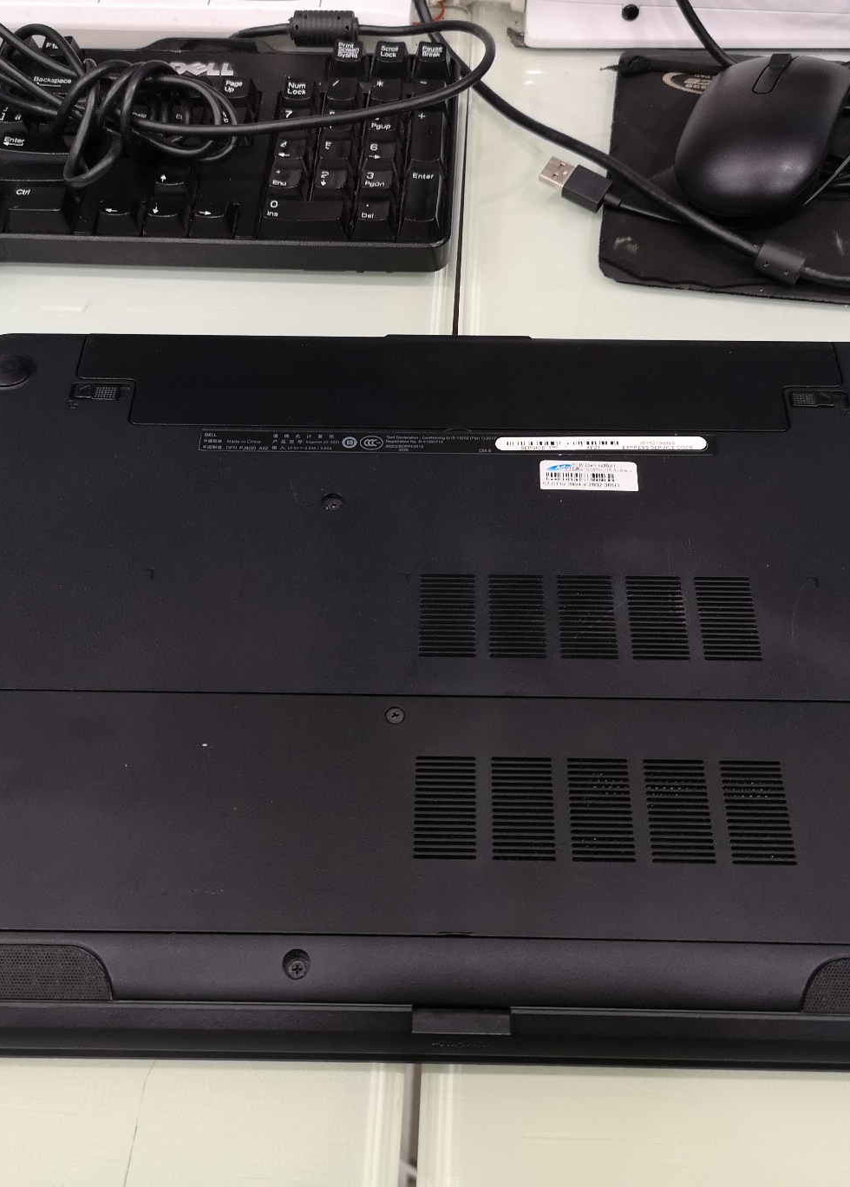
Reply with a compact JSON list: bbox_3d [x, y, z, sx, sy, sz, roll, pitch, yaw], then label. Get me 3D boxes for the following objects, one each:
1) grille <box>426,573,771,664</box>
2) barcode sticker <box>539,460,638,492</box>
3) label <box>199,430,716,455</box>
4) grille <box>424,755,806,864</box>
[{"bbox_3d":[0.050,0.007,0.378,0.102,0.002,0.031,1,55,1],"label":"grille"},{"bbox_3d":[0.054,-0.039,0.409,0.032,0.001,0.012,1,55,2],"label":"barcode sticker"},{"bbox_3d":[0.011,-0.051,0.418,0.174,0.001,0.009,1,55,1],"label":"label"},{"bbox_3d":[0.049,0.060,0.341,0.103,0.002,0.031,1,55,1],"label":"grille"}]

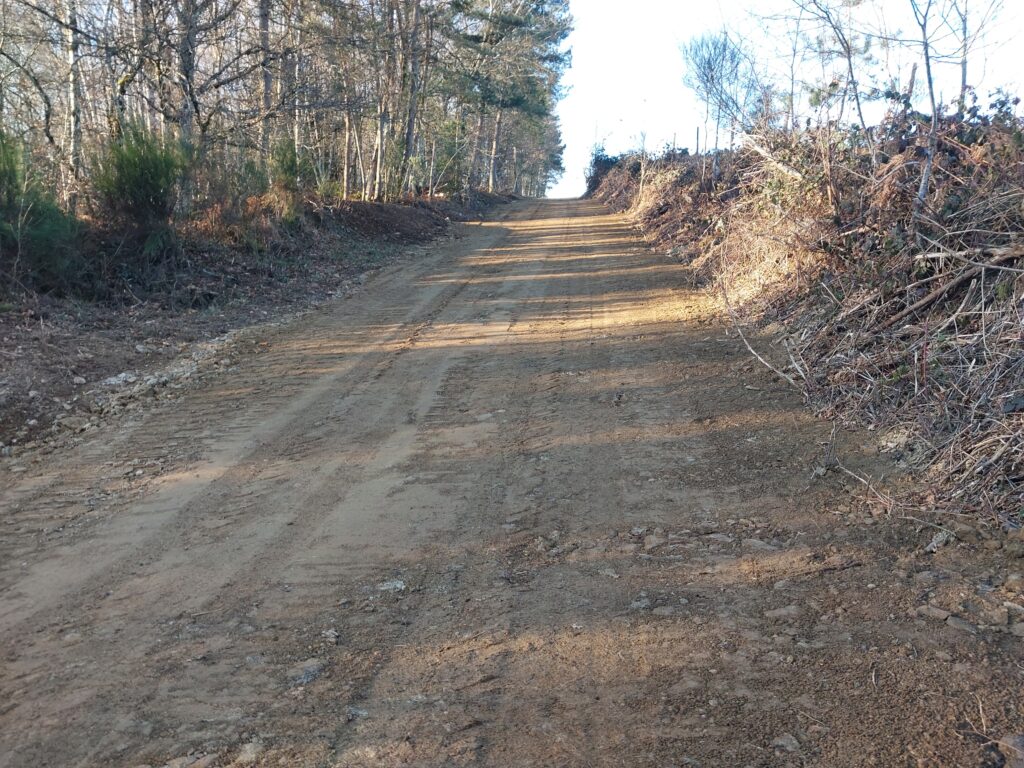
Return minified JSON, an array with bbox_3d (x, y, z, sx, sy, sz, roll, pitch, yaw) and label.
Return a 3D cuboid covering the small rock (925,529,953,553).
[{"bbox_3d":[1.807,0.662,3.380,0.120,0.070,0.090,1,12,-5],"label":"small rock"}]

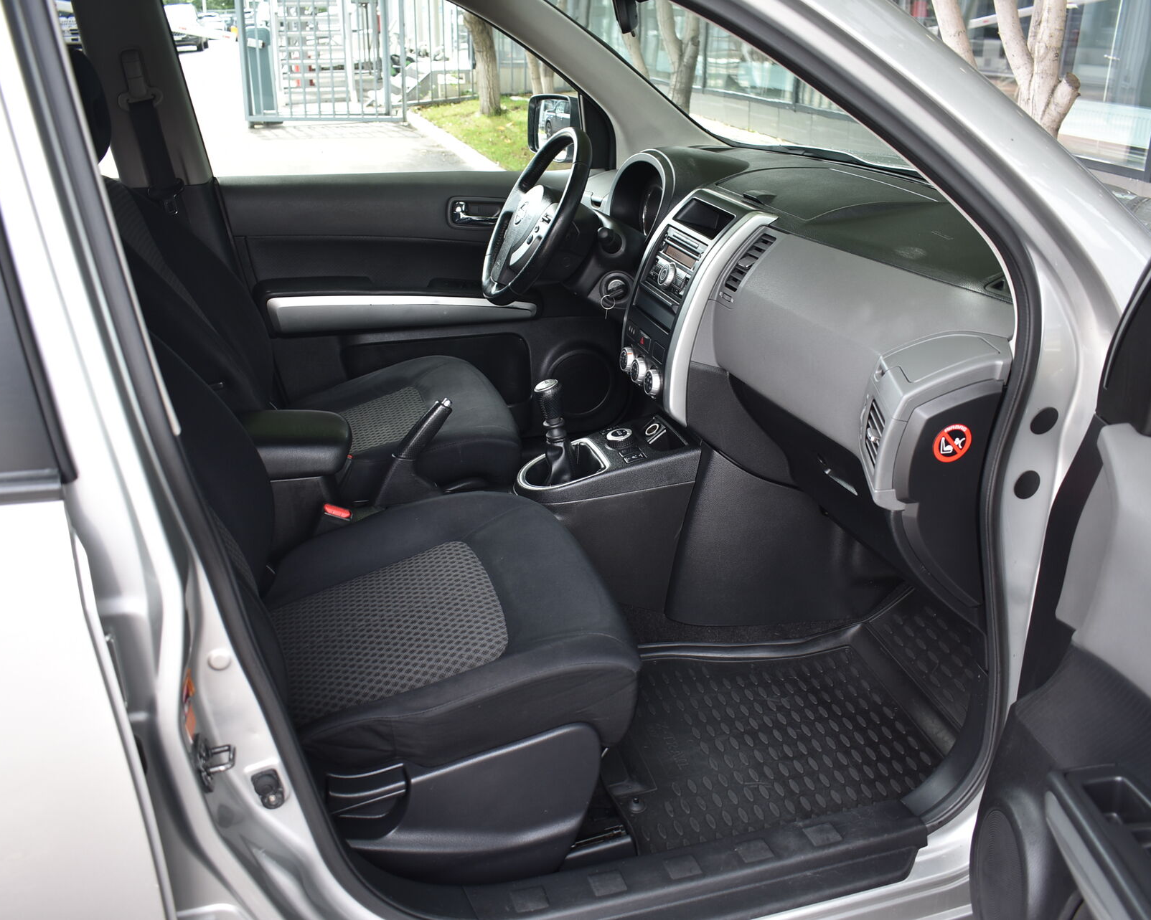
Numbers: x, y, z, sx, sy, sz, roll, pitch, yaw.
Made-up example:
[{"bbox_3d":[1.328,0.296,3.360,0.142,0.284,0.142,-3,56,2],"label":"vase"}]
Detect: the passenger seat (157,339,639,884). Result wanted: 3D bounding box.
[{"bbox_3d":[-0.343,0.008,1.263,0.800,0.980,0.530,-7,24,-15],"label":"passenger seat"}]

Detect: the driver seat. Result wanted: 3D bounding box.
[{"bbox_3d":[-0.533,-0.283,1.933,0.820,0.980,0.520,-7,24,-15],"label":"driver seat"}]

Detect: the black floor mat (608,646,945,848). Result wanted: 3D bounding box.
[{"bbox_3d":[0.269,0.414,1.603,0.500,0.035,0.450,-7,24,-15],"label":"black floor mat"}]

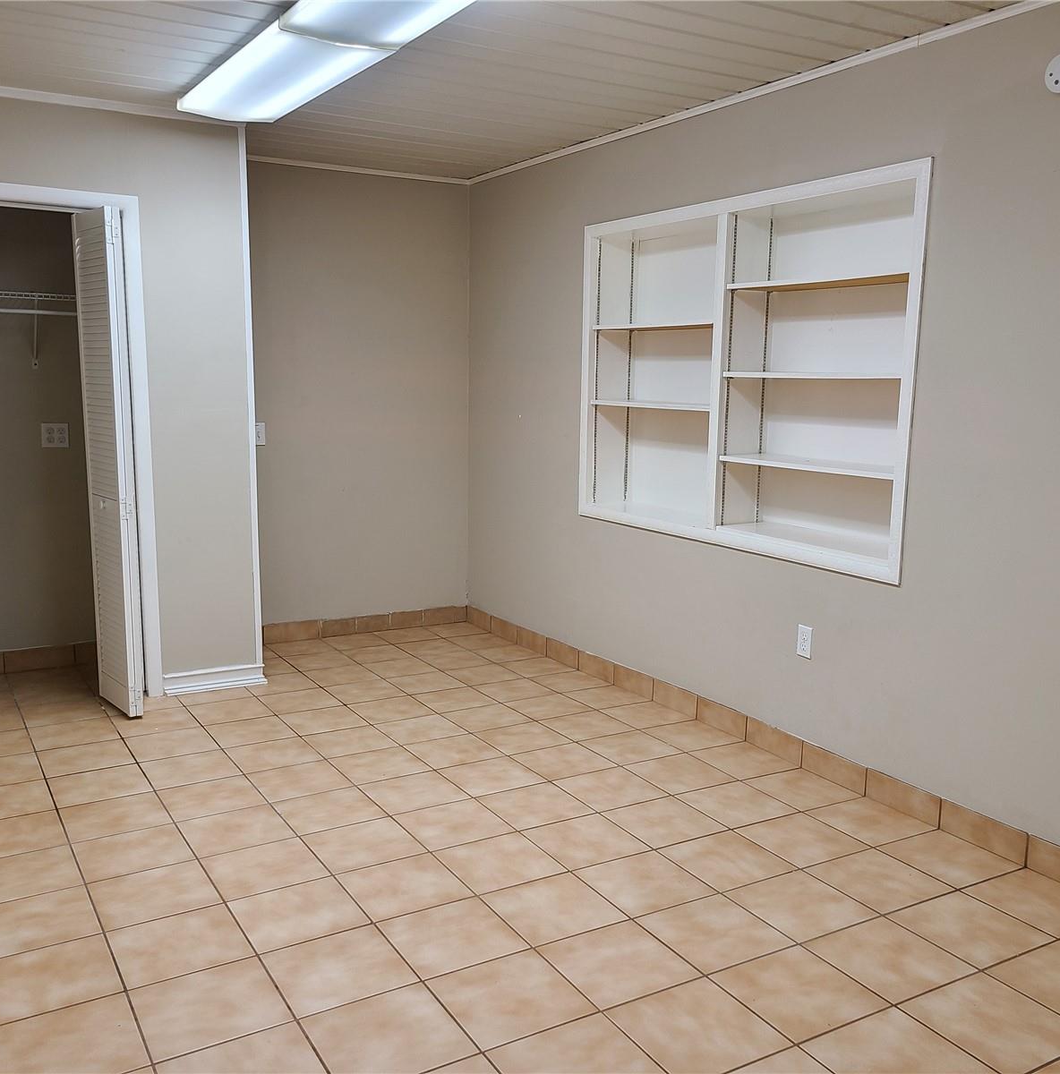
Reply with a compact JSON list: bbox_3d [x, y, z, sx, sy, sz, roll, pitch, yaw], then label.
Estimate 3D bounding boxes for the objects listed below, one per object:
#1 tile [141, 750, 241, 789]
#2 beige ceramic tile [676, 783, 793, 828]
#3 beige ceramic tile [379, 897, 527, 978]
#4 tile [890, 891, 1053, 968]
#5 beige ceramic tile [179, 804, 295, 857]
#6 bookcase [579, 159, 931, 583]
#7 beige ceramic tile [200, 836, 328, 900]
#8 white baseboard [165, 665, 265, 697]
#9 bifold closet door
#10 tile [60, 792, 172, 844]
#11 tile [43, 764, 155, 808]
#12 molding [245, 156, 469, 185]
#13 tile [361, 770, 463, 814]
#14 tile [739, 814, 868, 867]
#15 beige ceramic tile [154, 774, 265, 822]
[{"bbox_3d":[-1.228,0.839,3.873,0.300,0.010,0.300,-5,10,-30],"label":"tile"},{"bbox_3d":[0.702,0.912,3.635,0.302,0.010,0.302,-4,10,-30],"label":"beige ceramic tile"},{"bbox_3d":[-0.199,1.025,2.748,0.300,0.010,0.300,-5,10,-30],"label":"beige ceramic tile"},{"bbox_3d":[1.163,1.039,2.849,0.302,0.010,0.302,-4,10,-30],"label":"tile"},{"bbox_3d":[-0.923,0.924,3.380,0.298,0.010,0.298,-5,10,-30],"label":"beige ceramic tile"},{"bbox_3d":[0.846,-0.649,4.325,0.275,1.352,1.957,-4,10,-30],"label":"bookcase"},{"bbox_3d":[-0.769,0.965,3.124,0.300,0.010,0.300,-5,10,-30],"label":"beige ceramic tile"},{"bbox_3d":[-1.418,0.645,4.864,0.455,0.082,0.045,-5,10,-30],"label":"white baseboard"},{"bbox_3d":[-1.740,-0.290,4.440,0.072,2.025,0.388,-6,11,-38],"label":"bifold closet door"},{"bbox_3d":[-1.337,0.906,3.473,0.300,0.010,0.300,-5,10,-30],"label":"tile"},{"bbox_3d":[-1.487,0.866,3.727,0.300,0.010,0.300,-5,10,-30],"label":"tile"},{"bbox_3d":[-0.902,-1.878,5.493,1.335,0.032,0.022,-4,10,-30],"label":"molding"},{"bbox_3d":[-0.399,0.886,3.698,0.302,0.010,0.302,-4,10,-30],"label":"tile"},{"bbox_3d":[0.853,0.951,3.379,0.300,0.010,0.300,-4,10,-30],"label":"tile"},{"bbox_3d":[-1.075,0.883,3.635,0.298,0.010,0.298,-5,10,-30],"label":"beige ceramic tile"}]

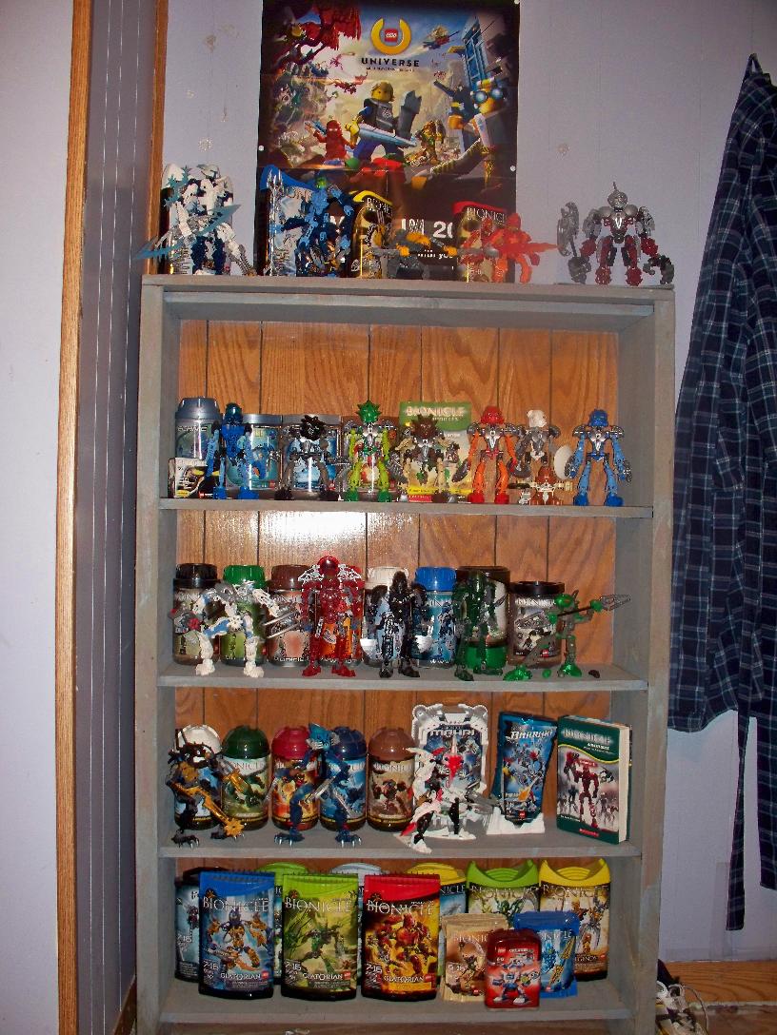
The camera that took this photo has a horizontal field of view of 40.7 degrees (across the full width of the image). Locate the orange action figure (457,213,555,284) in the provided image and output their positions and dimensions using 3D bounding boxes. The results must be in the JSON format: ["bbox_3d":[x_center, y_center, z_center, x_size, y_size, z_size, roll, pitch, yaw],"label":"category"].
[{"bbox_3d":[0.205,-0.465,1.812,0.158,0.118,0.092,1,1,-9],"label":"orange action figure"}]

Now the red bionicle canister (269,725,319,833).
[{"bbox_3d":[-0.168,0.468,1.896,0.085,0.181,0.085,1,1,-3],"label":"red bionicle canister"}]

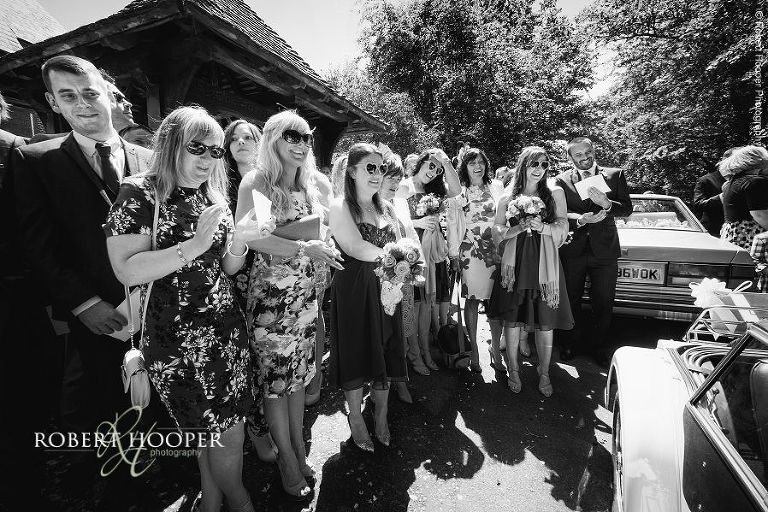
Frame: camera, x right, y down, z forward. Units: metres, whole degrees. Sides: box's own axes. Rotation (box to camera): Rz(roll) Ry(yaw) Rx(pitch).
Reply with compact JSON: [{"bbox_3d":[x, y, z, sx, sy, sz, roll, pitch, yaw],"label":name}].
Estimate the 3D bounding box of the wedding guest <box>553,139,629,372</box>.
[{"bbox_3d":[1.675,-0.017,2.571,0.560,1.810,0.460,5,10,33],"label":"wedding guest"}]

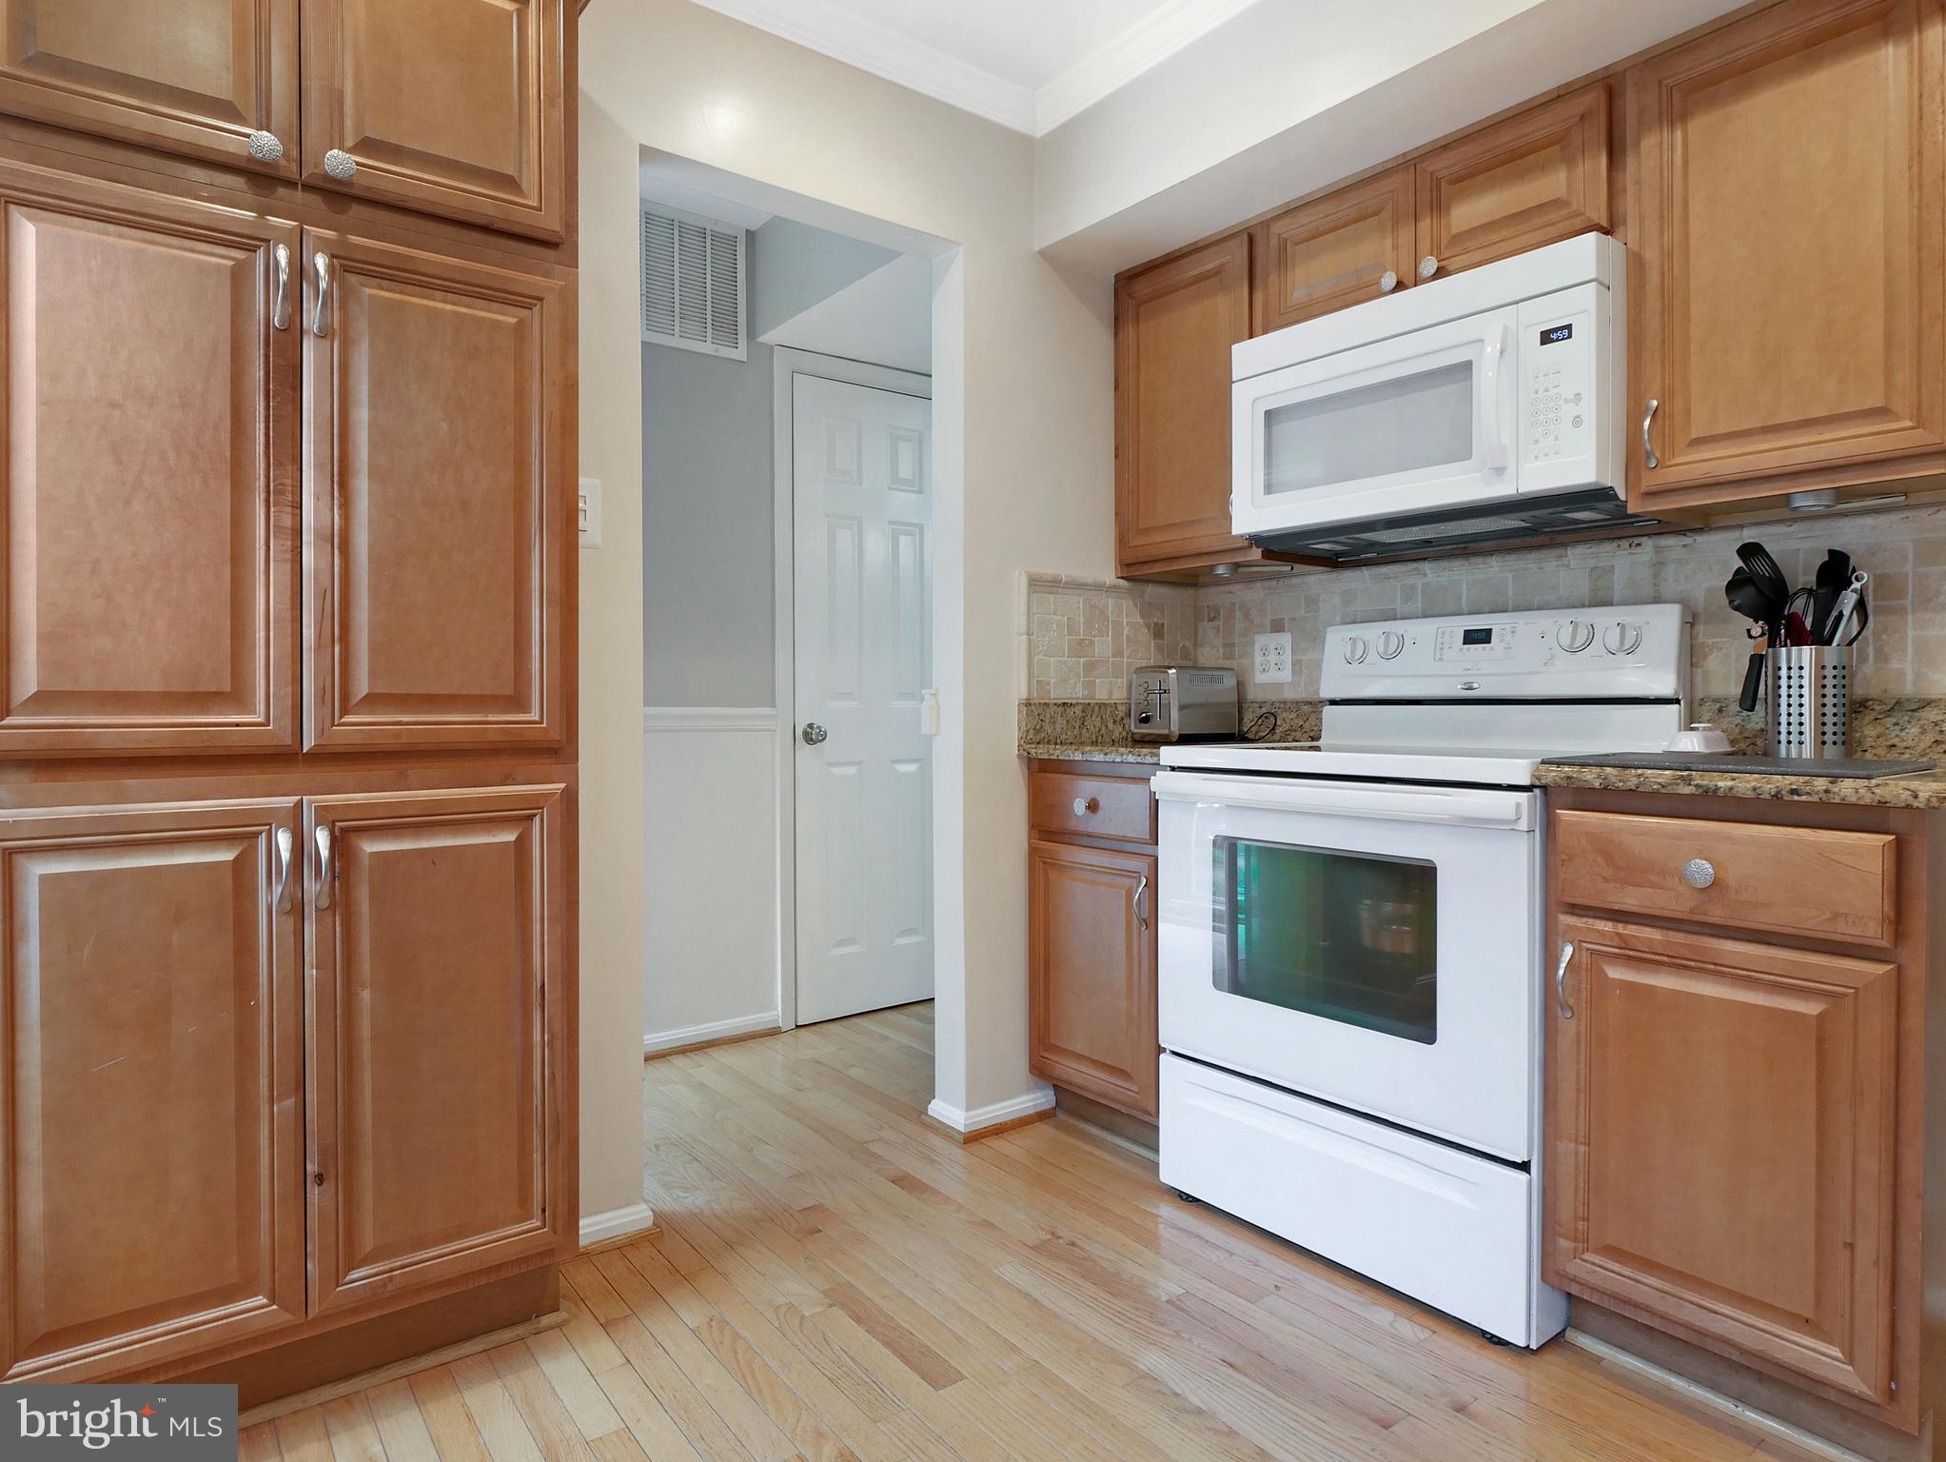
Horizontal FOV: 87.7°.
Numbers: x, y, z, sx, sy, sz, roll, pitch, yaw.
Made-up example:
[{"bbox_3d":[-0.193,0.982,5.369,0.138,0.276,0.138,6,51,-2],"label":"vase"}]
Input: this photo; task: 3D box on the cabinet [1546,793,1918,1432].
[{"bbox_3d":[1.248,0.481,1.595,0.624,0.780,0.435,-1,1,-40],"label":"cabinet"}]

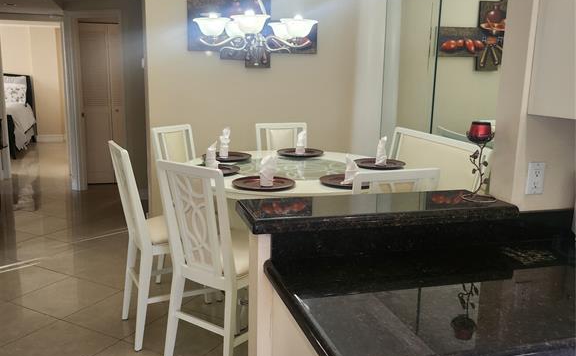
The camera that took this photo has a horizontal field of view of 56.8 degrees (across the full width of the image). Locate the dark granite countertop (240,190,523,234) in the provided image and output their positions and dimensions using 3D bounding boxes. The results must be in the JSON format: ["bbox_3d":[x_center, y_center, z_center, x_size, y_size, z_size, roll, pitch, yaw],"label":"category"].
[{"bbox_3d":[0.306,0.111,1.837,0.915,0.046,0.255,-2,12,-15],"label":"dark granite countertop"}]

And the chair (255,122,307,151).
[{"bbox_3d":[-0.020,0.153,4.060,0.450,1.085,0.570,0,11,-9],"label":"chair"}]

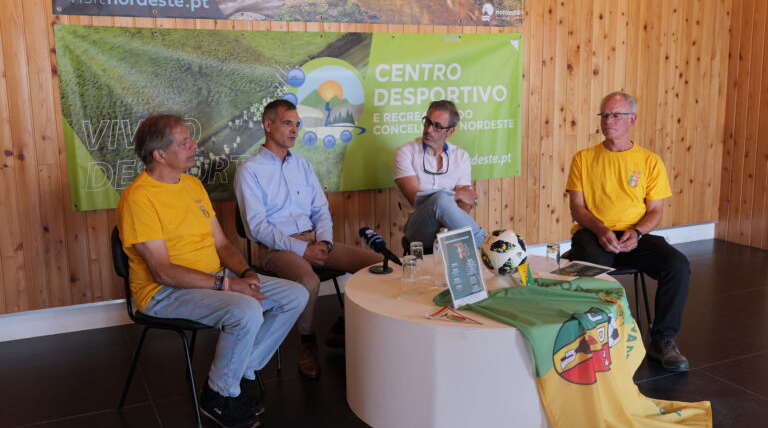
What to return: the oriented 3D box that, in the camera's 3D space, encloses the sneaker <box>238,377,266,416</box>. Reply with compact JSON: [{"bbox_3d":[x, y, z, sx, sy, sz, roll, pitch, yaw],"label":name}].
[{"bbox_3d":[-0.609,0.771,3.201,0.300,0.118,0.108,9,14,44],"label":"sneaker"}]

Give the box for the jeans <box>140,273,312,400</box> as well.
[{"bbox_3d":[-0.676,0.505,3.081,0.620,0.530,0.450,4,11,27],"label":"jeans"}]

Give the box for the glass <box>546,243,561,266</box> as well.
[{"bbox_3d":[0.812,0.197,3.571,0.064,0.095,0.064,-1,10,0],"label":"glass"}]

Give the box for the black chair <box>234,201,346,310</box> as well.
[{"bbox_3d":[-0.482,0.319,3.808,0.470,0.810,0.560,-8,12,-36],"label":"black chair"}]

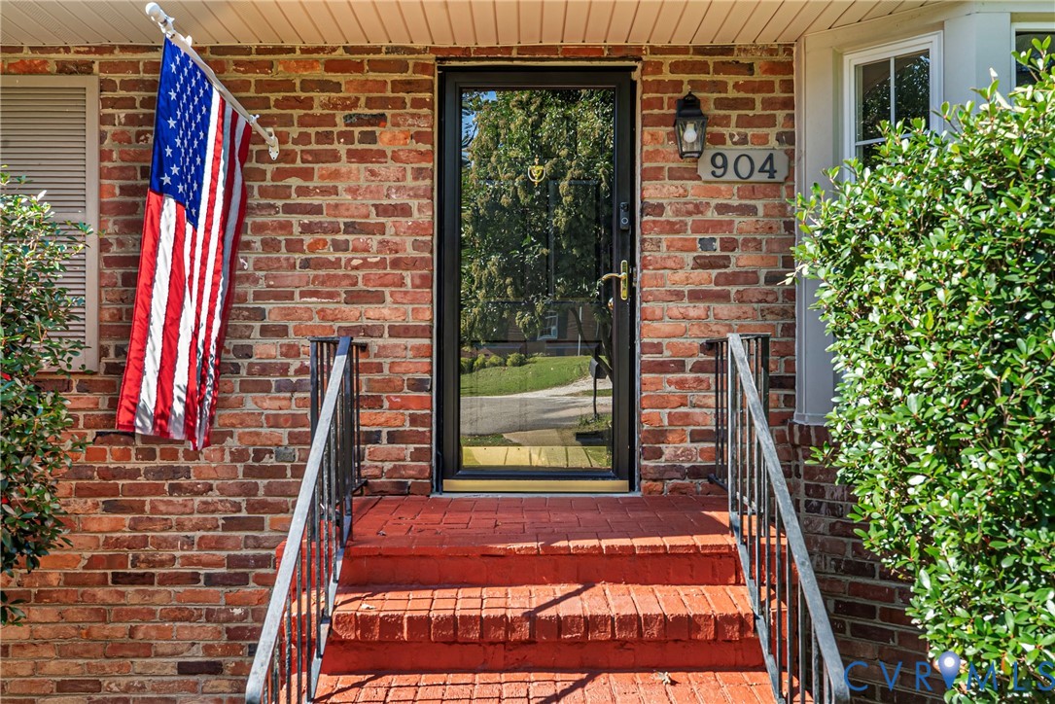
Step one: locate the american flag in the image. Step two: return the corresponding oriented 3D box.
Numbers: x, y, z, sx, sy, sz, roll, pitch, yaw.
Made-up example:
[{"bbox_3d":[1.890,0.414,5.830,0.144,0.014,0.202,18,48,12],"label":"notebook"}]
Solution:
[{"bbox_3d":[-1.325,-0.367,3.960,0.220,1.540,1.000,0,0,3],"label":"american flag"}]

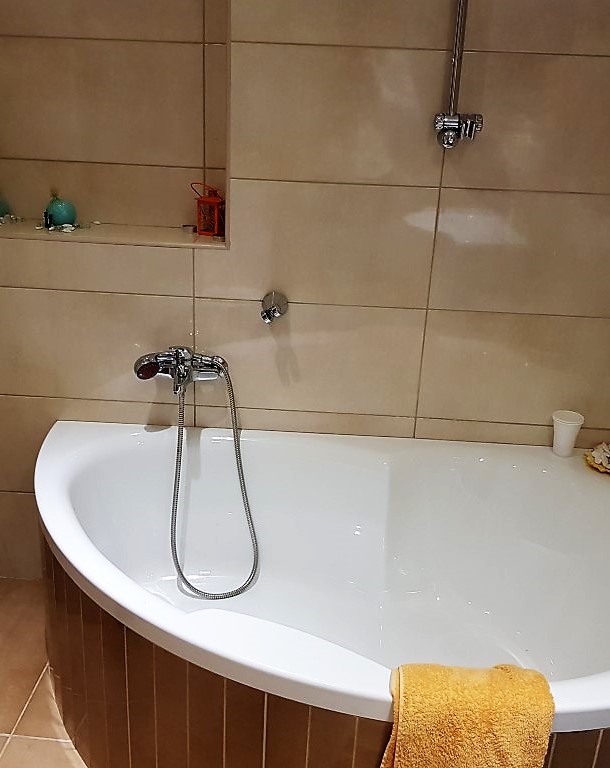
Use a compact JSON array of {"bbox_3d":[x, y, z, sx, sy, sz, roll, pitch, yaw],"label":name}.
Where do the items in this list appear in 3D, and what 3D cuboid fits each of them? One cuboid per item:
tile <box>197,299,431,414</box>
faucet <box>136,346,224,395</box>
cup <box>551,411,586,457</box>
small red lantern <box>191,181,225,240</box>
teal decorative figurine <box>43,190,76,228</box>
[{"bbox_3d":[0.007,-0.066,2.009,0.594,0.300,0.010,3,21,2],"label":"tile"},{"bbox_3d":[-0.313,-0.036,1.961,0.238,0.105,0.135,3,21,2],"label":"faucet"},{"bbox_3d":[0.679,0.137,2.001,0.079,0.101,0.079,3,21,2],"label":"cup"},{"bbox_3d":[-0.244,-0.455,2.014,0.066,0.125,0.062,10,22,18],"label":"small red lantern"},{"bbox_3d":[-0.639,-0.459,2.011,0.088,0.099,0.085,3,21,2],"label":"teal decorative figurine"}]

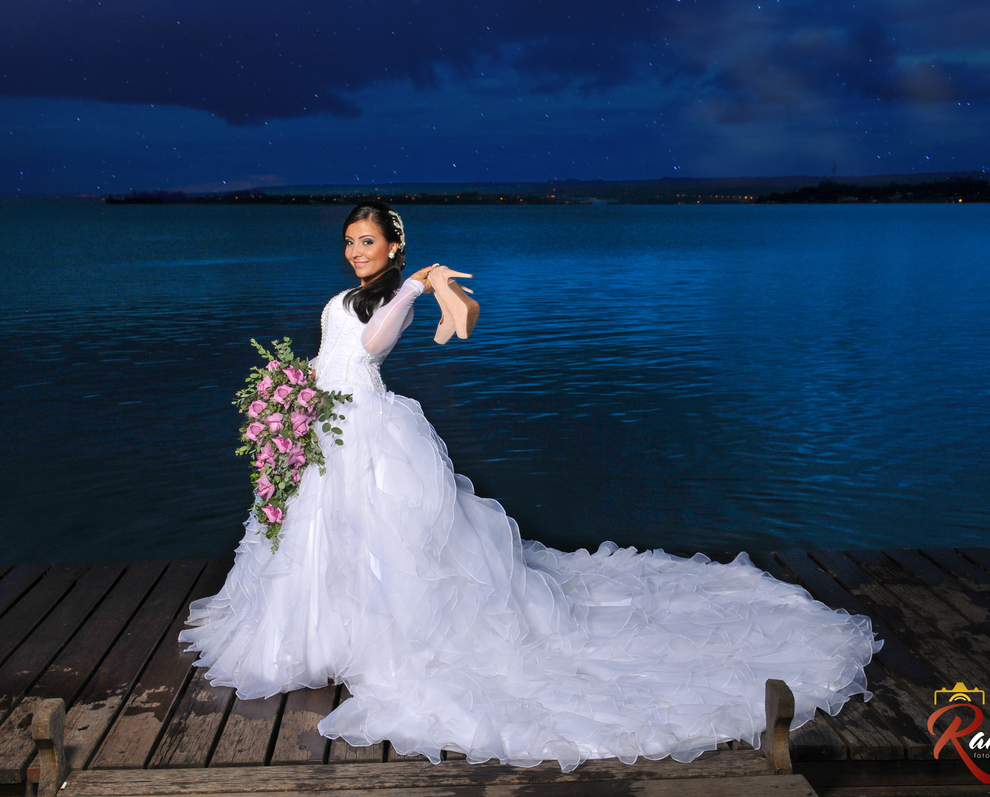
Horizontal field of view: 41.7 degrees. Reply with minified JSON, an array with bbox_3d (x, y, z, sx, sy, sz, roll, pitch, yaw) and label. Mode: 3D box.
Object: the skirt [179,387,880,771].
[{"bbox_3d":[0.090,0.414,4.361,2.400,0.940,1.750,-1,9,-6],"label":"skirt"}]

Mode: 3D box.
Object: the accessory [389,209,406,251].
[{"bbox_3d":[-0.313,-0.542,4.166,0.050,0.130,0.065,-6,10,32],"label":"accessory"}]

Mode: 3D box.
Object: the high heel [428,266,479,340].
[{"bbox_3d":[-0.130,-0.297,4.061,0.155,0.225,0.085,2,4,29],"label":"high heel"}]

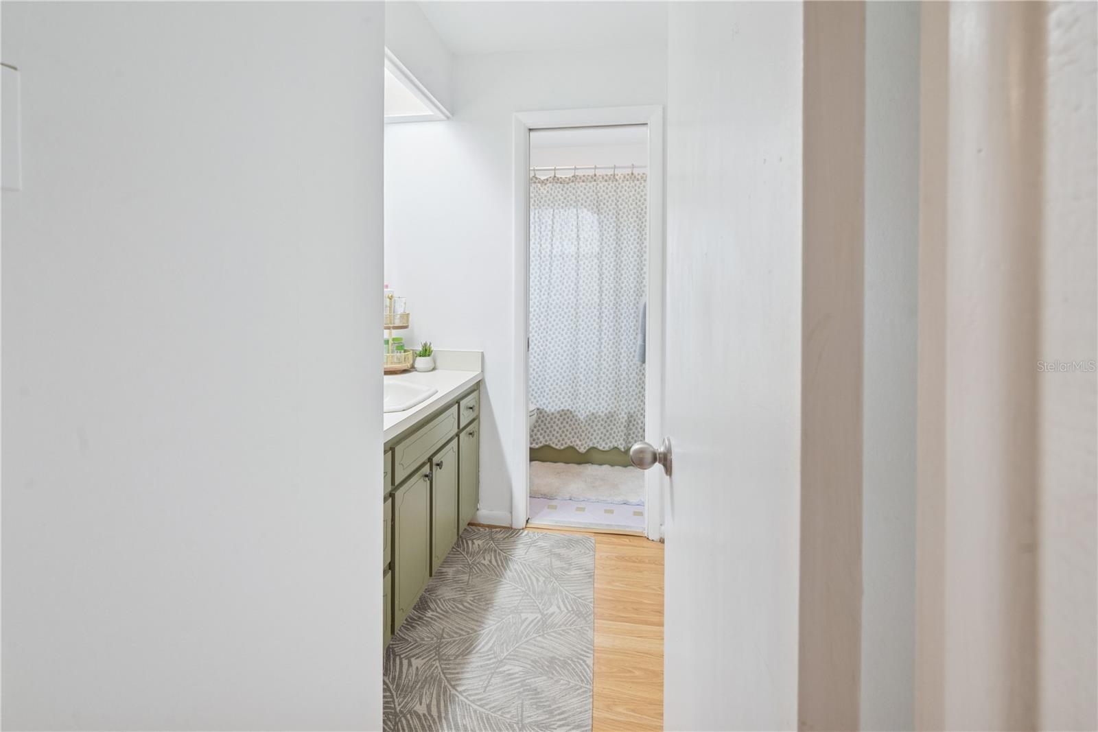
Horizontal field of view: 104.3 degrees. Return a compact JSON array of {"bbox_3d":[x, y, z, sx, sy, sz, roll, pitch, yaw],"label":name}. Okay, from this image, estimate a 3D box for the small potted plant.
[{"bbox_3d":[-0.637,-0.047,2.180,0.102,0.147,0.102,1,5,9],"label":"small potted plant"}]

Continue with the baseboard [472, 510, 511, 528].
[{"bbox_3d":[-0.291,0.778,2.180,0.205,0.078,0.020,1,5,9],"label":"baseboard"}]

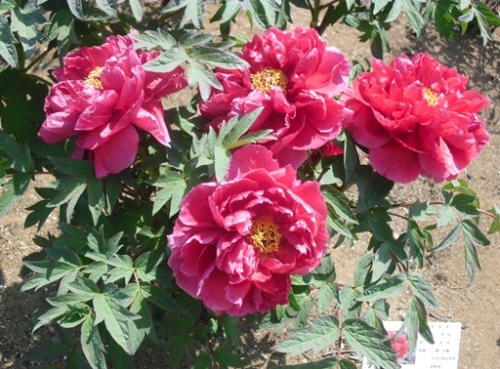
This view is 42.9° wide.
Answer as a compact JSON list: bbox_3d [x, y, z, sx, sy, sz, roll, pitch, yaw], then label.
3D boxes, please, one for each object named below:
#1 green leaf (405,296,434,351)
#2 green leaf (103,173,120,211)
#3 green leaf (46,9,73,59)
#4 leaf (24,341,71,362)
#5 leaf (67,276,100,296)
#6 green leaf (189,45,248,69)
[{"bbox_3d":[0.213,0.175,0.800,0.034,0.074,0.022,-11,8,-5],"label":"green leaf"},{"bbox_3d":[-0.183,0.011,0.840,0.021,0.011,0.054,0,67,-6],"label":"green leaf"},{"bbox_3d":[-0.285,-0.224,0.950,0.037,0.070,0.020,0,8,0],"label":"green leaf"},{"bbox_3d":[-0.280,0.231,0.880,0.074,0.015,0.022,-20,53,12],"label":"leaf"},{"bbox_3d":[-0.202,0.122,0.770,0.049,0.010,0.025,13,45,22],"label":"leaf"},{"bbox_3d":[-0.039,-0.155,0.790,0.076,0.016,0.031,12,57,5],"label":"green leaf"}]

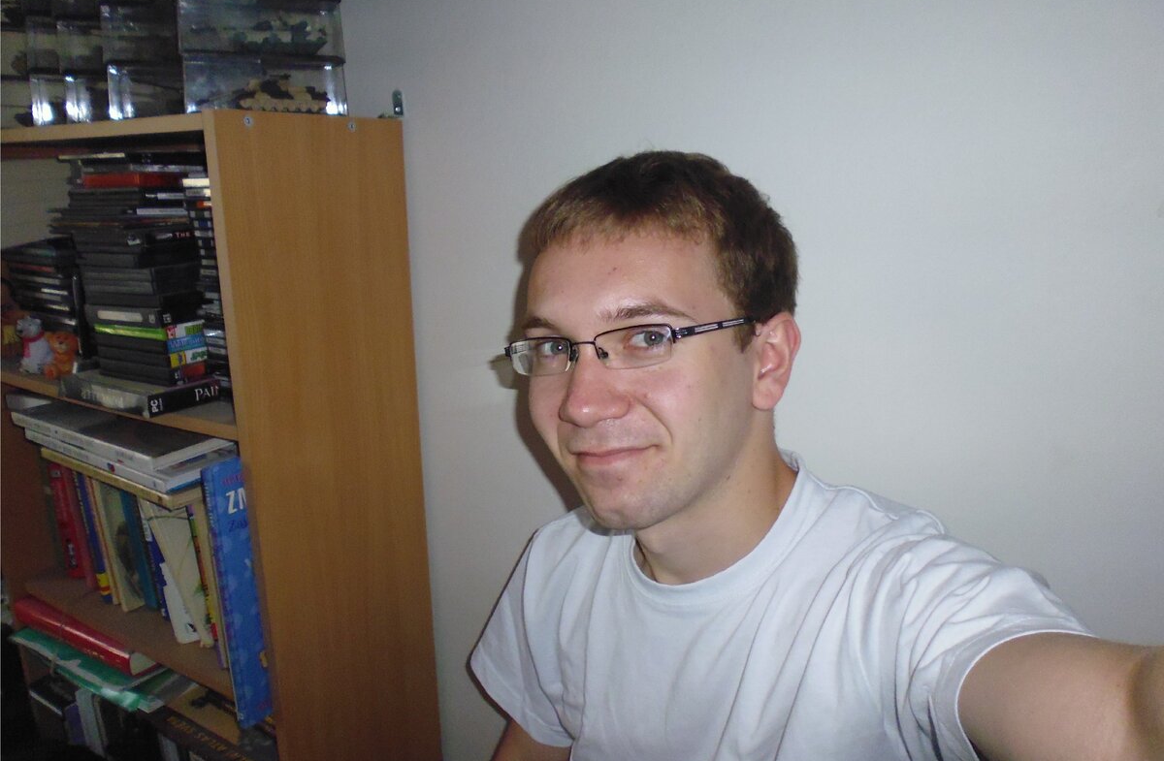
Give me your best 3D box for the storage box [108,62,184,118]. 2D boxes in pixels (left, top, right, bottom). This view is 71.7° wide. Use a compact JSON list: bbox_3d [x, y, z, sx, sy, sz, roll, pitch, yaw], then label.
[{"bbox_3d":[-0.438,-0.322,0.913,0.160,0.060,0.075,-5,15,-18],"label":"storage box"}]

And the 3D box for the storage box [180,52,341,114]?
[{"bbox_3d":[-0.343,-0.312,0.871,0.160,0.060,0.075,-8,16,-26],"label":"storage box"}]

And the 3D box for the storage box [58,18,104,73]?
[{"bbox_3d":[-0.531,-0.395,0.969,0.160,0.059,0.075,-5,15,-16],"label":"storage box"}]

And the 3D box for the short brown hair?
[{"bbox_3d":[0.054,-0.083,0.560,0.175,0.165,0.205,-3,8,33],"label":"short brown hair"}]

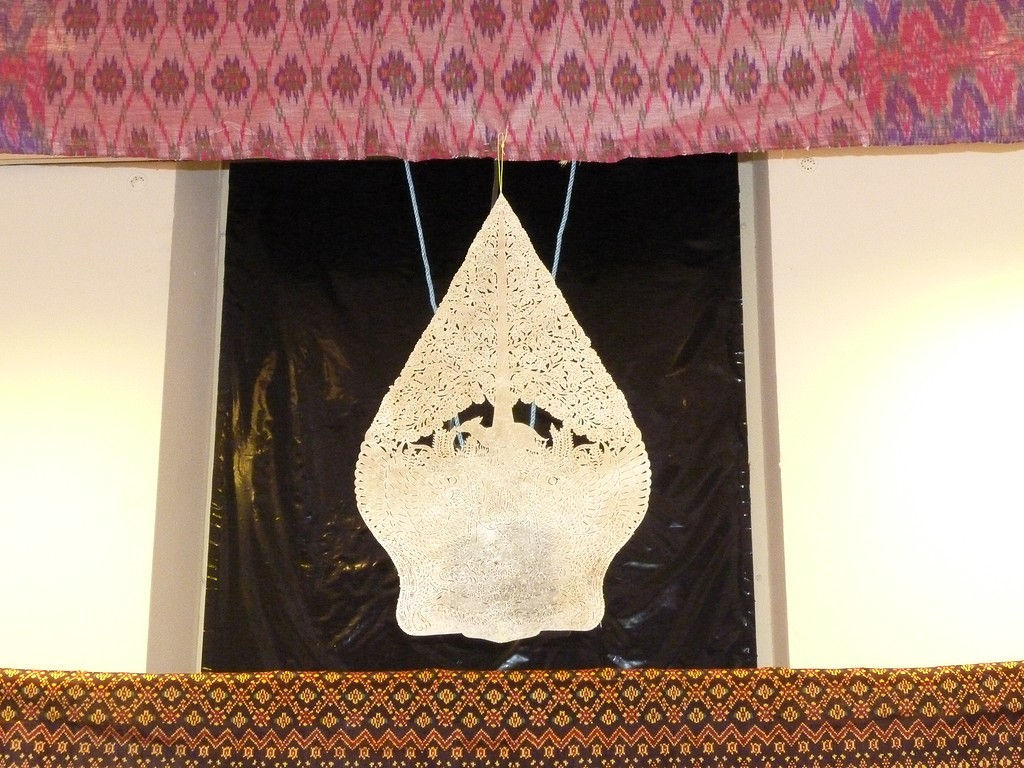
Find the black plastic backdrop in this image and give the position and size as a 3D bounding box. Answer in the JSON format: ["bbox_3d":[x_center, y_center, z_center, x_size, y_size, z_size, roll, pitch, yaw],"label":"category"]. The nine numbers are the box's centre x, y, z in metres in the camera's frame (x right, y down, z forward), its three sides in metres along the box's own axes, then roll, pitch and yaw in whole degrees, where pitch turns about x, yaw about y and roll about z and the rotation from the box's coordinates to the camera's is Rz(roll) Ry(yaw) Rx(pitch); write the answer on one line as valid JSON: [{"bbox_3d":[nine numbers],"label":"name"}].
[{"bbox_3d":[-0.050,0.019,2.672,0.852,0.854,0.100,0,-15,1],"label":"black plastic backdrop"}]

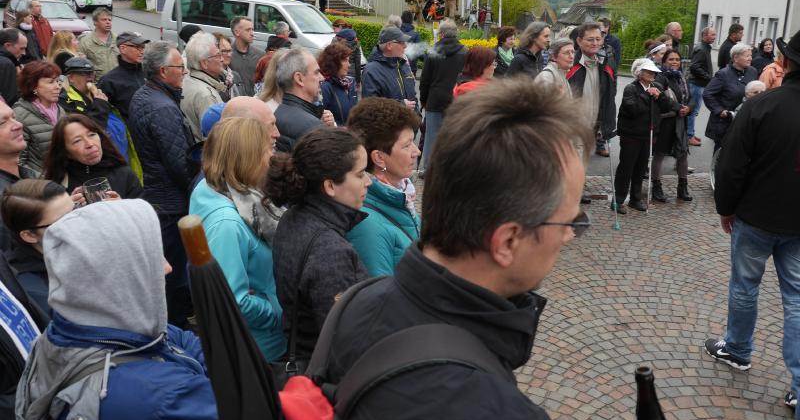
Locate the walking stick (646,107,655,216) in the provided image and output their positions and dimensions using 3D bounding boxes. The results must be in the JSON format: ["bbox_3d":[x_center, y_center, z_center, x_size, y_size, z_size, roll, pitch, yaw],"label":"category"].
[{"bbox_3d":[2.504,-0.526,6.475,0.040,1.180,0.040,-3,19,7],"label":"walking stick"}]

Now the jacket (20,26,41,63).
[{"bbox_3d":[-5.482,-2.411,9.600,0.280,0.650,0.440,7,18,21],"label":"jacket"}]

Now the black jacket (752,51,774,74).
[{"bbox_3d":[5.256,-1.921,9.279,0.480,0.660,0.300,0,17,-2],"label":"black jacket"}]

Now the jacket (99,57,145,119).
[{"bbox_3d":[-2.060,-0.787,4.873,0.310,0.720,0.480,2,17,5],"label":"jacket"}]

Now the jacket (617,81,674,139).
[{"bbox_3d":[2.475,-1.017,6.550,0.520,0.640,0.420,-15,23,-43],"label":"jacket"}]

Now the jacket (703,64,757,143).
[{"bbox_3d":[3.294,-1.062,6.430,0.500,0.780,0.330,-10,20,-32],"label":"jacket"}]

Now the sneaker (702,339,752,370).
[{"bbox_3d":[1.980,0.845,3.885,0.105,0.110,0.295,-10,20,-32],"label":"sneaker"}]

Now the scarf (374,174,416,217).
[{"bbox_3d":[-0.019,-0.053,2.183,0.180,0.170,0.180,-3,18,-11],"label":"scarf"}]

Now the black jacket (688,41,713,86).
[{"bbox_3d":[4.524,-2.167,9.709,0.320,0.660,0.480,9,19,25],"label":"black jacket"}]

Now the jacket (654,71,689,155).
[{"bbox_3d":[2.959,-1.076,7.000,0.440,0.920,0.310,-7,19,-25],"label":"jacket"}]

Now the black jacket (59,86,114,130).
[{"bbox_3d":[-2.327,-0.641,4.850,0.370,0.680,0.500,14,22,39],"label":"black jacket"}]

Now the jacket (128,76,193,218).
[{"bbox_3d":[-1.433,-0.369,3.856,0.350,0.770,0.480,-7,19,-23],"label":"jacket"}]

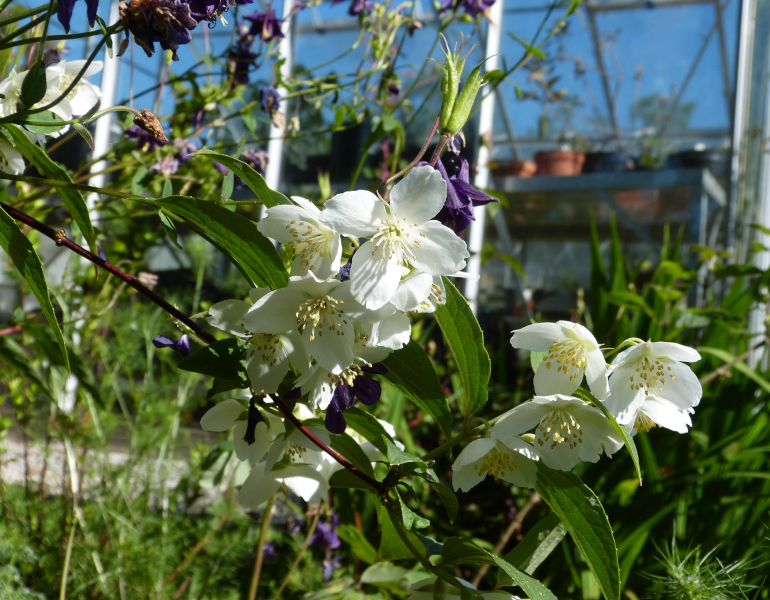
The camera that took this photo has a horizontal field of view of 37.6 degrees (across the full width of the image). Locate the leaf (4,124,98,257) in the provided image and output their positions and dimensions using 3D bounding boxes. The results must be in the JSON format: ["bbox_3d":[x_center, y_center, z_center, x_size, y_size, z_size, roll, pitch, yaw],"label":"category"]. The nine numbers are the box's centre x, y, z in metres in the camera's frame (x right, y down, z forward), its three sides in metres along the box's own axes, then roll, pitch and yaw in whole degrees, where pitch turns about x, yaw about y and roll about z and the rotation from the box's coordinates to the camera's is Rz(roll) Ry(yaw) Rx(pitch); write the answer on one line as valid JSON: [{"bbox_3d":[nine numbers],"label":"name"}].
[{"bbox_3d":[-0.122,-0.038,0.412,0.014,0.066,0.009,-18,-21,-50],"label":"leaf"}]

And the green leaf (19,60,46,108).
[{"bbox_3d":[-0.134,-0.082,0.430,0.011,0.018,0.006,1,0,-12],"label":"green leaf"}]

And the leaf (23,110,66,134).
[{"bbox_3d":[-0.135,-0.070,0.450,0.017,0.009,0.006,1,-18,-12],"label":"leaf"}]

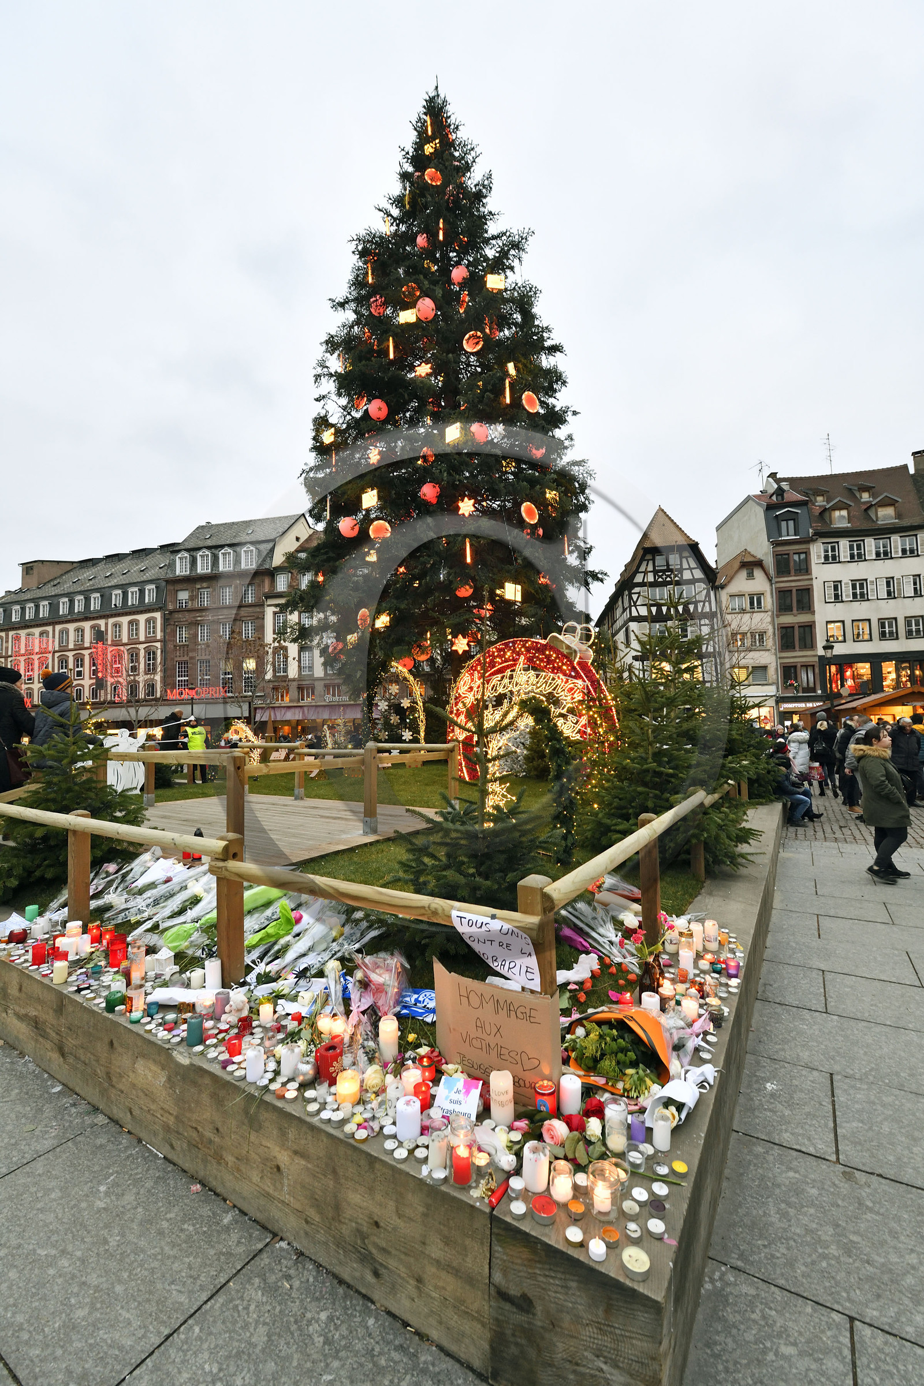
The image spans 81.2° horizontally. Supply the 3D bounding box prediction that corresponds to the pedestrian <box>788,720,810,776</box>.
[{"bbox_3d":[7.376,1.449,11.800,0.490,1.640,0.360,-1,-3,-3],"label":"pedestrian"}]

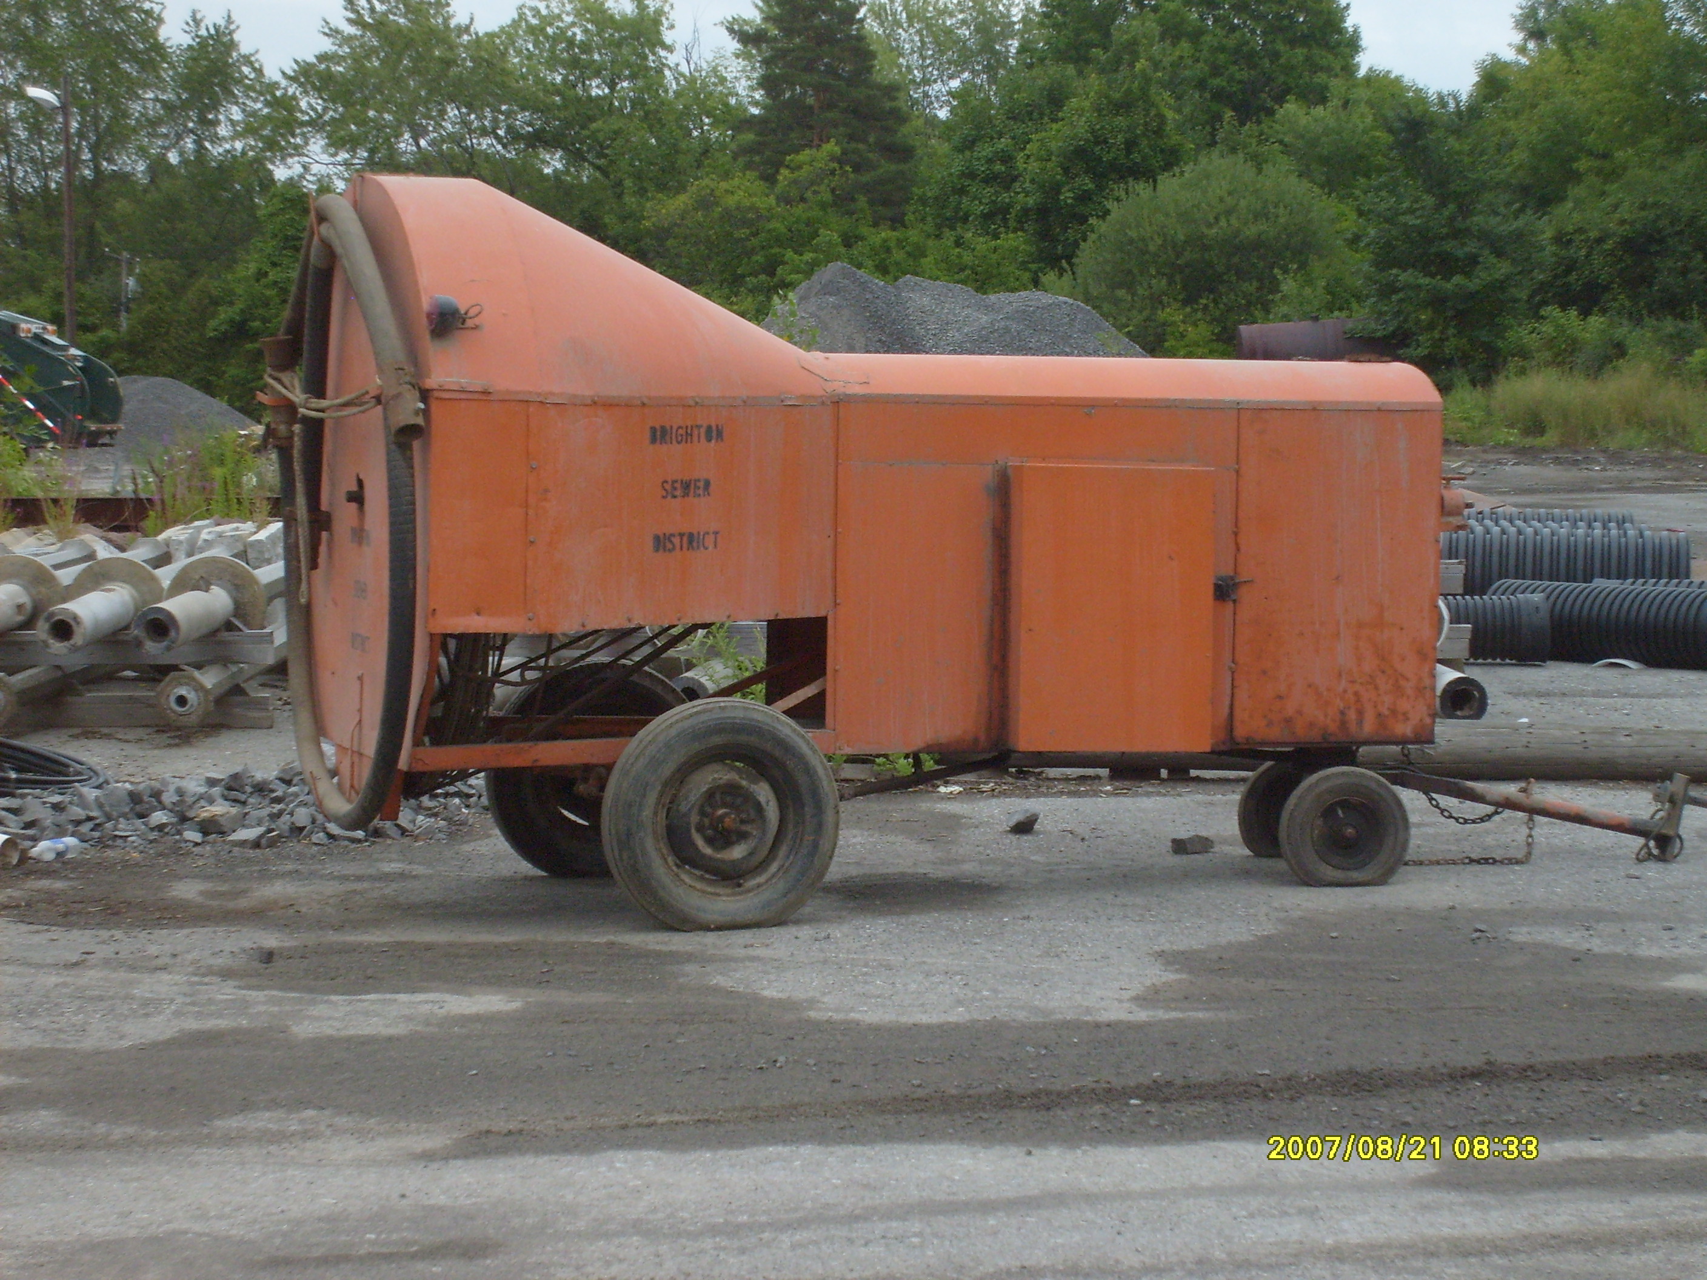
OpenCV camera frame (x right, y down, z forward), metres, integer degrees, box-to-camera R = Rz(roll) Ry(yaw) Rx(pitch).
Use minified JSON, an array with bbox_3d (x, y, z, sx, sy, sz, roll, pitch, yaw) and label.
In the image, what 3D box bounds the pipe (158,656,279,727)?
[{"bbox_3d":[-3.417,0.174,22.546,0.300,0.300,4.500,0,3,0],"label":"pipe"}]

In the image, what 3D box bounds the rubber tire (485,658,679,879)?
[{"bbox_3d":[-0.889,0.450,13.915,0.770,0.761,0.200,-1,4,-20],"label":"rubber tire"}]

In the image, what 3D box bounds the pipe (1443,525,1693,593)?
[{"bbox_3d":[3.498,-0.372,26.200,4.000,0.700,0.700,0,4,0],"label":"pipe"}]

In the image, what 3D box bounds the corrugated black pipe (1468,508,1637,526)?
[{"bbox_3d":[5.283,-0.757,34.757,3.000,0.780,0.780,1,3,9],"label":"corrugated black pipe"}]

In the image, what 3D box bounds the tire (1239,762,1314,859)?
[{"bbox_3d":[1.565,0.560,14.048,0.420,0.410,0.125,0,4,-4],"label":"tire"}]

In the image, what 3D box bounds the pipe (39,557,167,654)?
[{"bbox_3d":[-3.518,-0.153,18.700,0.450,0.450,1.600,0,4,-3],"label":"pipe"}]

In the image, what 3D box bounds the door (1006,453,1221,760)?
[{"bbox_3d":[0.807,-0.097,12.435,0.650,0.891,0.100,-1,4,-20],"label":"door"}]

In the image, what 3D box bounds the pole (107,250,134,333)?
[{"bbox_3d":[-40.403,-16.494,220.298,1.800,10.000,0.600,0,3,0],"label":"pole"}]

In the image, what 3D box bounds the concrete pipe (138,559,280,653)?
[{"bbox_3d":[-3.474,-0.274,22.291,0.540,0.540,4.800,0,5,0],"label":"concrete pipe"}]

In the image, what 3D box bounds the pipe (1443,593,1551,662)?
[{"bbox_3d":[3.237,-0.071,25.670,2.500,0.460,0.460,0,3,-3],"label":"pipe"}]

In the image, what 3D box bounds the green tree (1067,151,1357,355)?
[{"bbox_3d":[7.889,-7.566,88.000,6.300,6.500,6.000,0,4,0],"label":"green tree"}]

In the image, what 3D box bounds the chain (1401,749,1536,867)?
[{"bbox_3d":[2.106,0.574,13.700,0.450,0.400,0.130,0,4,-4],"label":"chain"}]

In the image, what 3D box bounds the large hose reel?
[{"bbox_3d":[-1.595,-0.400,12.404,0.240,1.900,1.250,-1,4,-20],"label":"large hose reel"}]

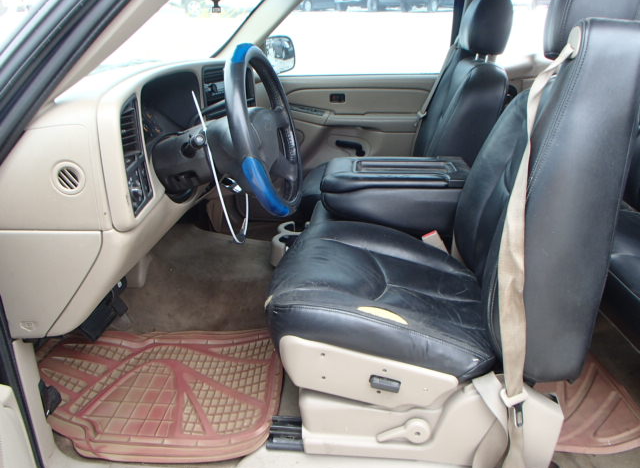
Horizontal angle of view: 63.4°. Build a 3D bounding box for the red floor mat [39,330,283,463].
[{"bbox_3d":[-0.440,0.398,1.428,0.690,0.055,0.490,0,26,5],"label":"red floor mat"}]

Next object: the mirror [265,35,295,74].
[{"bbox_3d":[-0.216,-0.868,2.520,0.110,0.185,0.225,15,30,32],"label":"mirror"}]

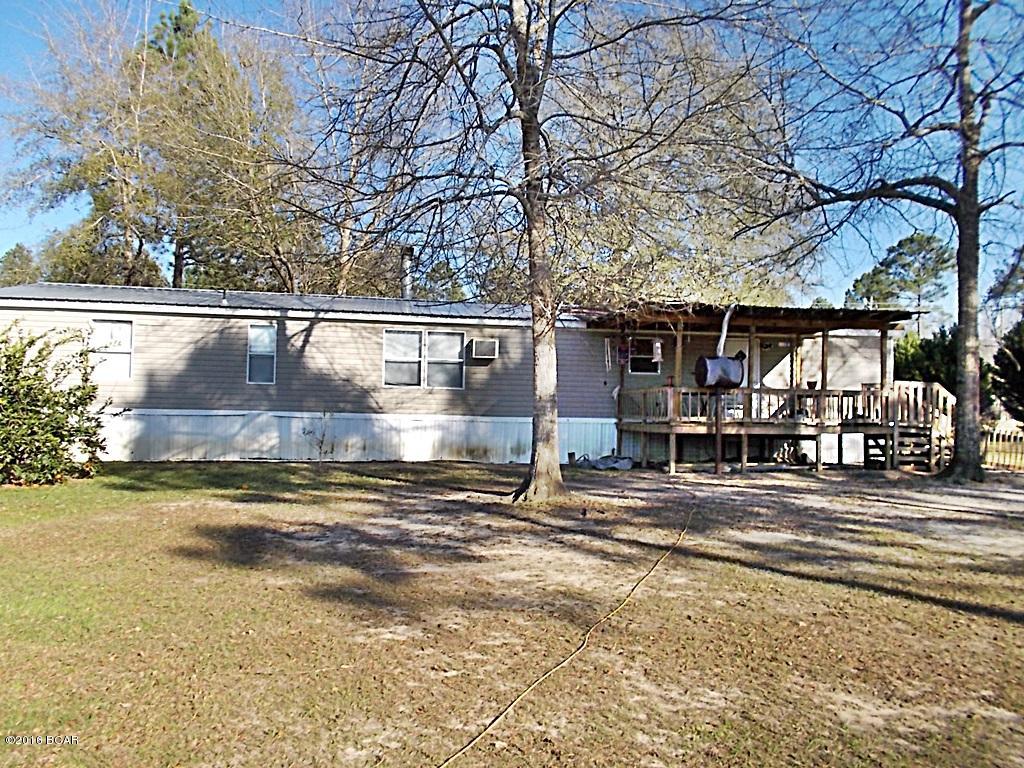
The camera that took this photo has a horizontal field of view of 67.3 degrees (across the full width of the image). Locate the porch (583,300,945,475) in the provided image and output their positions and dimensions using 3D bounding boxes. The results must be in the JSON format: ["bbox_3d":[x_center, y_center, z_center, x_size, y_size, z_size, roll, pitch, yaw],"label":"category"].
[{"bbox_3d":[5.526,0.212,17.232,7.000,3.340,4.000,1,-2,-8],"label":"porch"}]

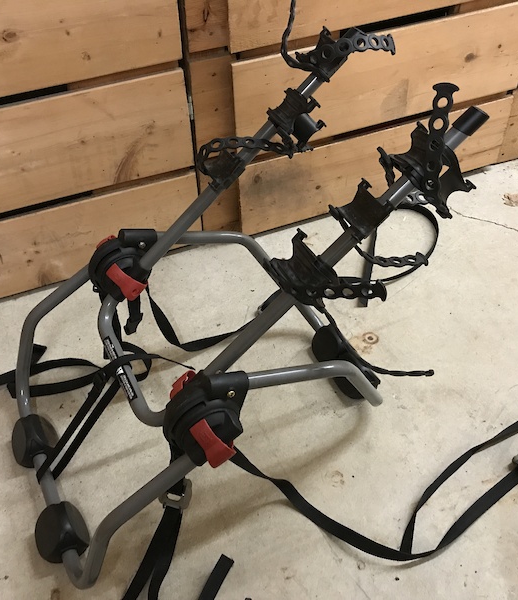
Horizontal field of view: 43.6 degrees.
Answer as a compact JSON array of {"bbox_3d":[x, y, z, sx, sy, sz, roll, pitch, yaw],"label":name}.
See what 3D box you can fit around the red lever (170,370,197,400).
[{"bbox_3d":[-0.117,0.146,1.050,0.064,0.036,0.034,-48,49,13],"label":"red lever"}]

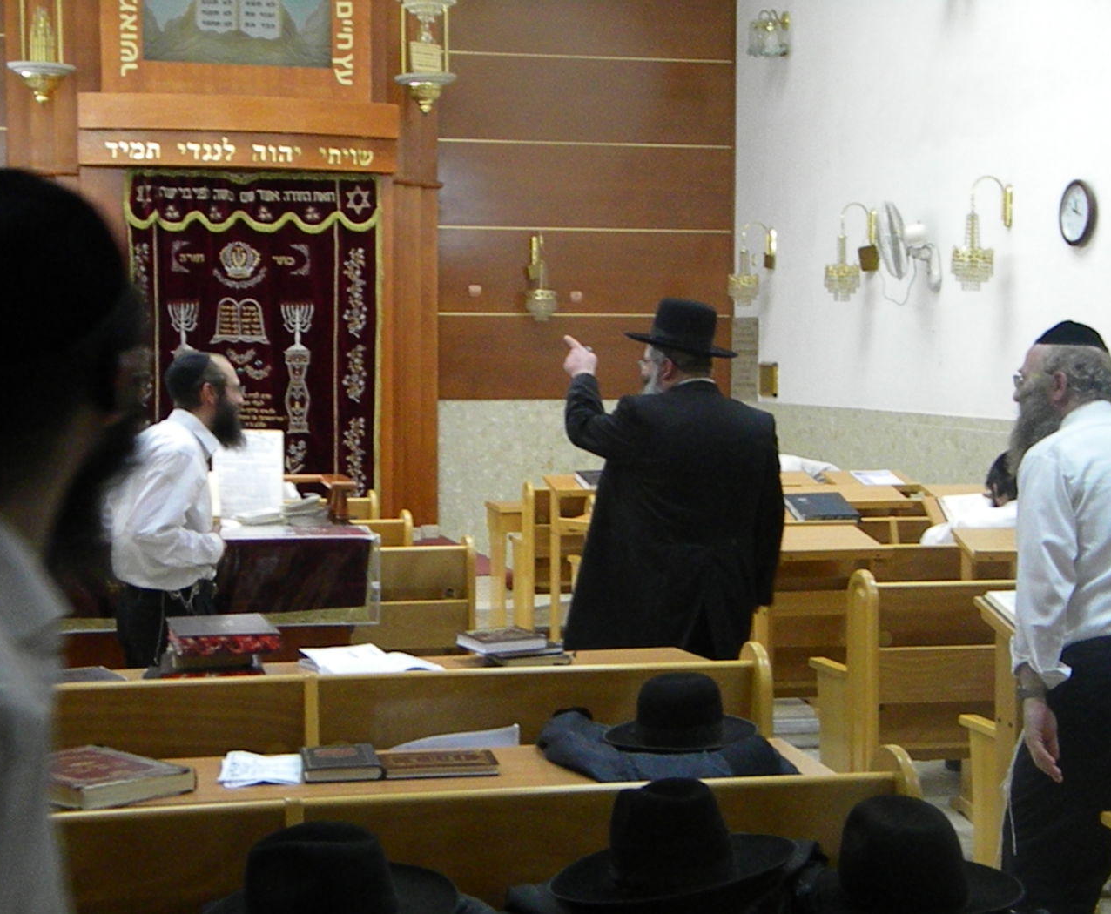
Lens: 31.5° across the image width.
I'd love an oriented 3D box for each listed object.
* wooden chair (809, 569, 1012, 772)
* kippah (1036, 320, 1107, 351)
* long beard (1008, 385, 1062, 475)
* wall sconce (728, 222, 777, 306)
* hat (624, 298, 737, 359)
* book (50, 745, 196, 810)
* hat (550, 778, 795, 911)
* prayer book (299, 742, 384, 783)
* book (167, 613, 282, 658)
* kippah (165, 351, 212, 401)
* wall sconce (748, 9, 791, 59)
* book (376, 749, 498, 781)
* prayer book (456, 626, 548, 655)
[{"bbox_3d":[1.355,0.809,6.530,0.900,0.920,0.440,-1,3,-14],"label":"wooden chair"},{"bbox_3d":[1.151,-0.272,4.400,0.162,0.062,0.162,4,3,-9],"label":"kippah"},{"bbox_3d":[1.021,-0.056,4.200,0.120,0.200,0.150,1,3,15],"label":"long beard"},{"bbox_3d":[1.289,-1.280,13.086,0.290,0.545,0.200,0,3,-12],"label":"wall sconce"},{"bbox_3d":[0.379,-0.394,5.850,0.345,0.138,0.305,14,9,26],"label":"hat"},{"bbox_3d":[-0.873,0.597,3.673,0.319,0.040,0.232,3,4,42],"label":"book"},{"bbox_3d":[0.162,0.521,2.700,0.315,0.130,0.355,-2,4,-37],"label":"hat"},{"bbox_3d":[-0.461,0.654,4.219,0.163,0.027,0.238,0,3,-11],"label":"prayer book"},{"bbox_3d":[-0.842,0.446,4.976,0.245,0.042,0.341,-1,3,-16],"label":"book"},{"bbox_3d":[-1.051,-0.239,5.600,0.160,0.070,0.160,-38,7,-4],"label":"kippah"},{"bbox_3d":[1.479,-2.921,13.609,0.210,0.305,0.370,-1,3,-13],"label":"wall sconce"},{"bbox_3d":[-0.248,0.658,4.206,0.243,0.022,0.157,0,3,-10],"label":"book"},{"bbox_3d":[-0.158,0.534,5.710,0.187,0.034,0.220,-1,3,-24],"label":"prayer book"}]

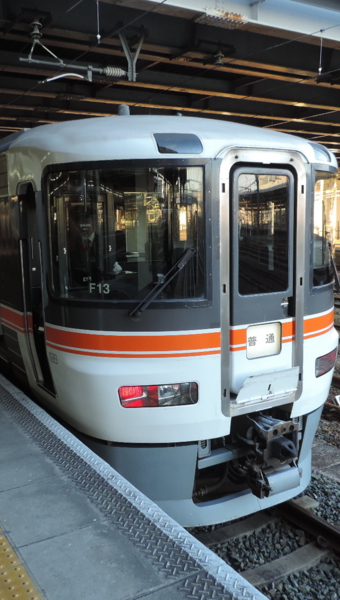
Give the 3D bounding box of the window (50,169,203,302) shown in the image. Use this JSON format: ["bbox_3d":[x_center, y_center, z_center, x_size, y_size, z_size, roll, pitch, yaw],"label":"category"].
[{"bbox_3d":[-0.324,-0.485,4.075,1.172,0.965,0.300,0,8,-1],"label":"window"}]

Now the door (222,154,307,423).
[{"bbox_3d":[0.713,-0.126,4.383,0.877,2.009,0.130,-4,9,-30],"label":"door"}]

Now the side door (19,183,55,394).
[{"bbox_3d":[-1.158,-0.112,4.756,0.130,1.793,0.630,-5,9,-31],"label":"side door"}]

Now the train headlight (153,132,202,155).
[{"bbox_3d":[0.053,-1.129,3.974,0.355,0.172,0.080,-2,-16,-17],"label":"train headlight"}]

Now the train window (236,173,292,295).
[{"bbox_3d":[0.741,-0.521,4.348,0.537,0.941,0.060,-5,9,-31],"label":"train window"}]

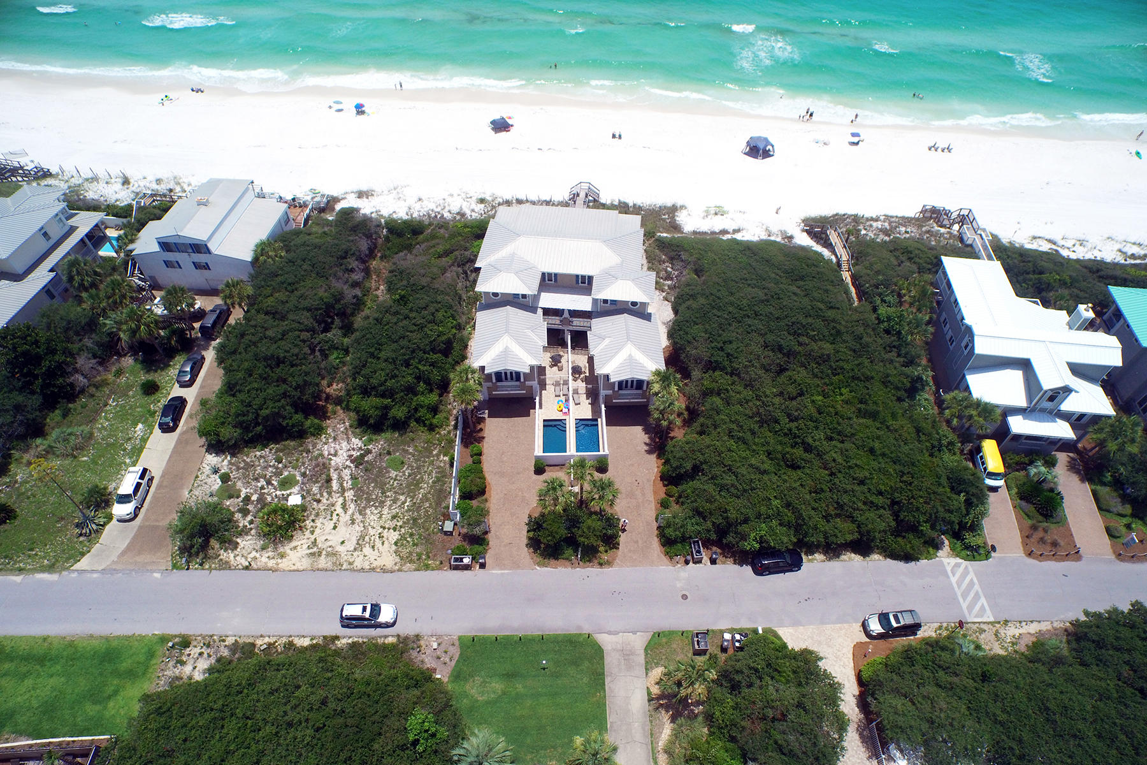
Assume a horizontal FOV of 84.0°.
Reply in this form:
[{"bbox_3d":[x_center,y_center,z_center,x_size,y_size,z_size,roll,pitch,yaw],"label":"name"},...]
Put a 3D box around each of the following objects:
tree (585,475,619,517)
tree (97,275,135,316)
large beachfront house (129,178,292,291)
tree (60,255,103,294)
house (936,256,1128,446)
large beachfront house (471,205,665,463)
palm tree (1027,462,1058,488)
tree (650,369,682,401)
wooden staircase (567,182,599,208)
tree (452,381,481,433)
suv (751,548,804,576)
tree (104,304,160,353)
[{"bbox_3d":[2.812,11.649,62.115,3.400,5.800,3.400,1,47,0],"label":"tree"},{"bbox_3d":[-59.151,-10.982,83.095,4.800,5.700,4.800,1,47,0],"label":"tree"},{"bbox_3d":[-51.015,-21.472,90.958,15.900,8.800,15.400,2,47,1],"label":"large beachfront house"},{"bbox_3d":[-59.667,-11.796,78.798,4.700,6.800,4.700,-2,49,0],"label":"tree"},{"bbox_3d":[46.393,-3.576,67.394,13.600,9.400,21.000,5,49,6],"label":"house"},{"bbox_3d":[-0.453,-8.729,72.257,20.000,10.600,28.500,1,49,2],"label":"large beachfront house"},{"bbox_3d":[44.576,8.877,60.926,2.900,2.800,2.800,-2,49,0],"label":"palm tree"},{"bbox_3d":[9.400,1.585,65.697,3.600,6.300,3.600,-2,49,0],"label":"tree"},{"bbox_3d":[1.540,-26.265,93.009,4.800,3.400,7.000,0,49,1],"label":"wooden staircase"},{"bbox_3d":[-11.381,3.043,69.111,3.100,7.300,3.100,1,47,0],"label":"tree"},{"bbox_3d":[19.255,16.658,60.297,4.780,1.750,1.930,-5,47,-5],"label":"suv"},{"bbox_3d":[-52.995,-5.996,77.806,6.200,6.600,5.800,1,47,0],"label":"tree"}]

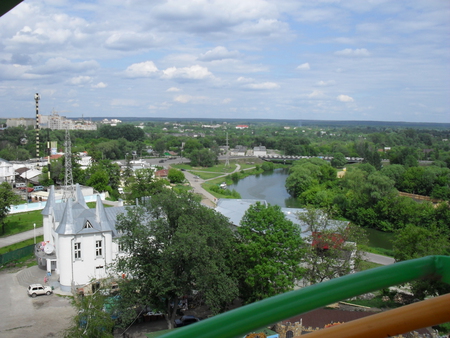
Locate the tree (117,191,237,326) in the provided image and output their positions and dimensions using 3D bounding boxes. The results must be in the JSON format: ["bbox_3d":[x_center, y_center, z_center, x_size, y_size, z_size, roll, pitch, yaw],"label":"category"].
[{"bbox_3d":[-7.238,12.775,62.921,16.860,19.680,16.020,0,6,-7],"label":"tree"}]

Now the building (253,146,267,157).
[{"bbox_3d":[27.561,-14.268,365.927,10.190,7.580,9.500,1,6,0],"label":"building"}]

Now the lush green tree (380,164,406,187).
[{"bbox_3d":[77.753,3.714,210.450,11.560,11.650,11.560,3,7,20],"label":"lush green tree"}]

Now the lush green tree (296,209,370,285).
[{"bbox_3d":[18.406,13.891,77.400,12.070,15.090,12.070,2,6,14],"label":"lush green tree"}]

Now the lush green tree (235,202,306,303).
[{"bbox_3d":[7.120,13.578,70.696,10.870,16.830,10.870,1,6,6],"label":"lush green tree"}]

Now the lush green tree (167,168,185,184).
[{"bbox_3d":[-22.893,3.386,210.608,8.100,6.990,8.100,0,6,-6],"label":"lush green tree"}]

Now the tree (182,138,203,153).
[{"bbox_3d":[-26.211,-17.072,367.753,15.750,13.820,15.750,0,6,-4],"label":"tree"}]

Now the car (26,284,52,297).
[{"bbox_3d":[-30.550,20.080,75.500,3.720,1.640,1.680,-2,7,-27],"label":"car"}]

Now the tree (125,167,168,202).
[{"bbox_3d":[-27.478,6.058,159.192,15.040,12.190,15.040,0,6,-10],"label":"tree"}]

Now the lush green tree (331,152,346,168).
[{"bbox_3d":[75.725,-5.814,302.904,10.510,9.690,10.510,2,6,14],"label":"lush green tree"}]

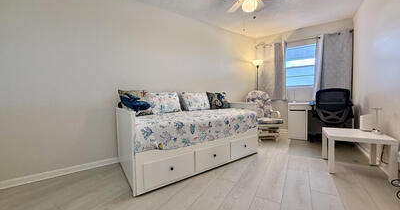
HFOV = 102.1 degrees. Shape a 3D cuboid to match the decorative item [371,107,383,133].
[{"bbox_3d":[2.277,0.196,2.083,0.110,0.309,0.110,1,3,31],"label":"decorative item"}]

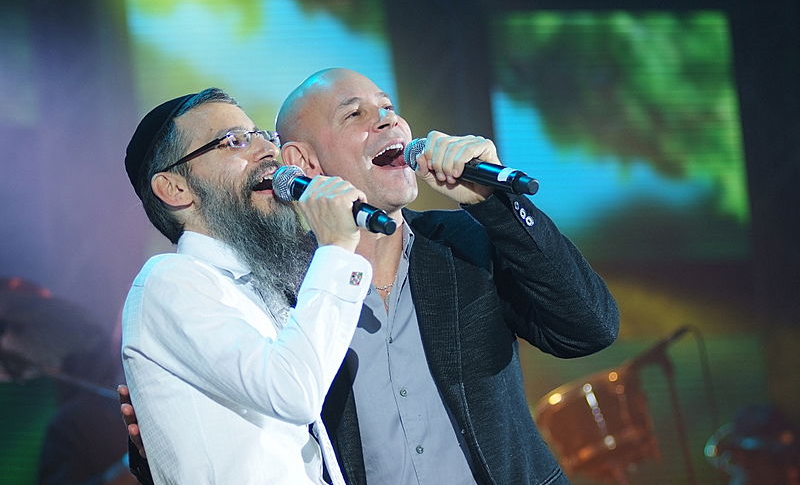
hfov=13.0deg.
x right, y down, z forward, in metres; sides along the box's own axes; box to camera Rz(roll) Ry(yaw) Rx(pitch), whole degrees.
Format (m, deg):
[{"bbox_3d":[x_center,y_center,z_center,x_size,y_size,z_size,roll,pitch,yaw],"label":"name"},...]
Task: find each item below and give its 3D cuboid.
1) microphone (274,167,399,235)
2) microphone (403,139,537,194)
[{"bbox_3d":[-0.090,-0.054,4.834,0.051,0.051,0.255,2,15,-39],"label":"microphone"},{"bbox_3d":[0.102,-0.104,5.025,0.051,0.051,0.255,2,11,-45],"label":"microphone"}]

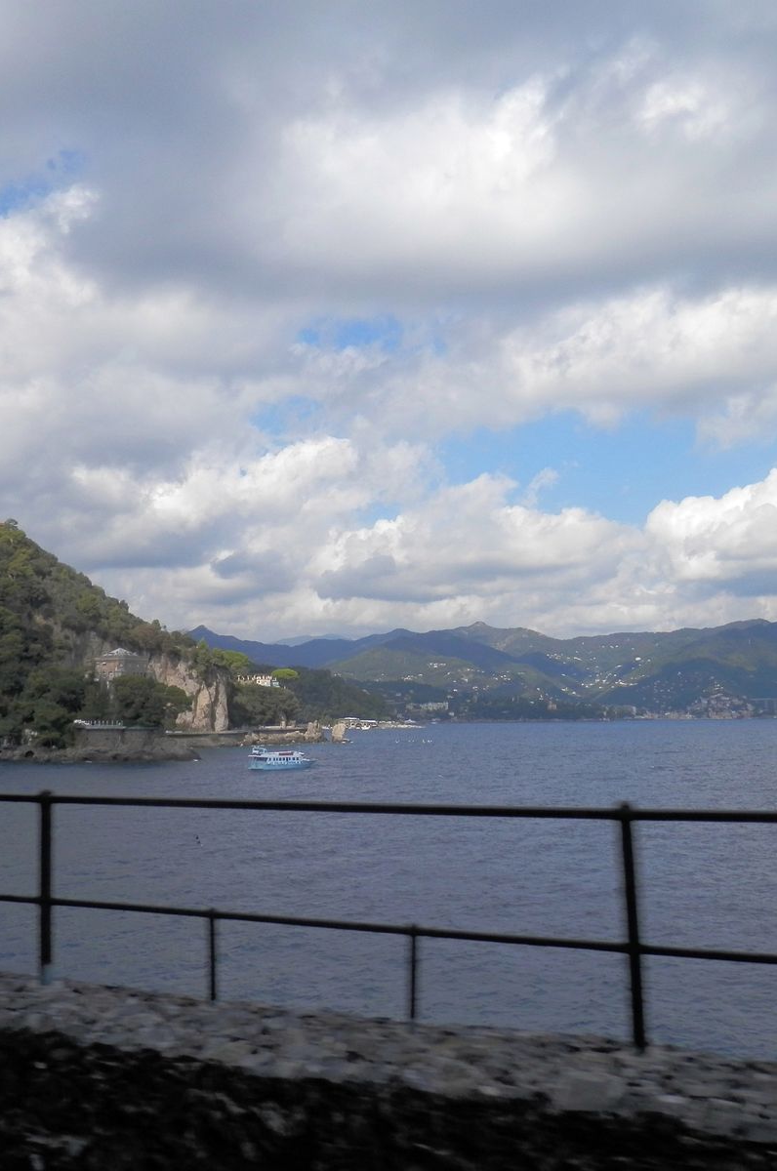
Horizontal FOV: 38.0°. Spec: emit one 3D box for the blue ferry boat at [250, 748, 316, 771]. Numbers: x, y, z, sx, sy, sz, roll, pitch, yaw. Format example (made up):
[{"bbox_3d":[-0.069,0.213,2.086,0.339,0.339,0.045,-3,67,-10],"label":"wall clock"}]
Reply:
[{"bbox_3d":[-28.720,48.780,320.030,6.200,6.190,23.040,-6,-9,43],"label":"blue ferry boat"}]

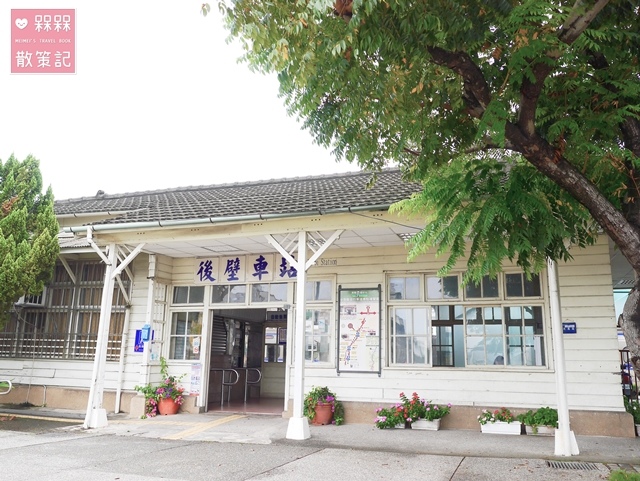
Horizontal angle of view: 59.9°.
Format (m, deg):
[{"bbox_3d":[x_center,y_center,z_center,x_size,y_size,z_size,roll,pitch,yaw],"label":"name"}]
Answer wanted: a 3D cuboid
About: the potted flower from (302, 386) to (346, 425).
[{"bbox_3d":[0.053,3.252,10.942,0.740,0.720,0.620,-3,-14,18],"label":"potted flower"}]

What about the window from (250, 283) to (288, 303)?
[{"bbox_3d":[-1.020,1.087,11.263,0.827,0.421,0.070,-3,-13,17],"label":"window"}]

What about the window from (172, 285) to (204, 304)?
[{"bbox_3d":[-2.806,1.179,11.824,0.780,0.437,0.070,-3,-13,17],"label":"window"}]

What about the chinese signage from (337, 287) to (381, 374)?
[{"bbox_3d":[0.750,1.694,10.502,0.838,1.666,0.060,-3,-13,17],"label":"chinese signage"}]

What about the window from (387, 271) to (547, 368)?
[{"bbox_3d":[2.822,1.528,10.935,3.090,1.970,0.130,-3,-14,18],"label":"window"}]

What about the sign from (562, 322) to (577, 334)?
[{"bbox_3d":[4.244,1.502,9.441,0.218,0.182,0.020,-3,-13,17],"label":"sign"}]

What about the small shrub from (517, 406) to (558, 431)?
[{"bbox_3d":[3.581,2.961,9.056,0.700,0.450,0.300,-3,-13,17],"label":"small shrub"}]

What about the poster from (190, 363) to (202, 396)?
[{"bbox_3d":[-2.785,3.123,12.431,0.245,0.690,0.020,-3,-14,18],"label":"poster"}]

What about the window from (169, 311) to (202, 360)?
[{"bbox_3d":[-2.816,1.990,11.649,0.790,1.056,0.070,-3,-13,17],"label":"window"}]

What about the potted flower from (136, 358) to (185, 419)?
[{"bbox_3d":[-3.161,2.914,10.966,0.720,1.120,0.600,-3,-13,17],"label":"potted flower"}]

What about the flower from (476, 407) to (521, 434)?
[{"bbox_3d":[3.178,3.183,9.828,0.700,0.455,0.290,-3,-14,18],"label":"flower"}]

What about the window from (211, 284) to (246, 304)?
[{"bbox_3d":[-2.105,1.228,12.666,0.880,0.480,0.070,-3,-14,18],"label":"window"}]

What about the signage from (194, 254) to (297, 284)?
[{"bbox_3d":[-1.687,0.645,12.647,2.700,0.640,0.060,-3,-14,18],"label":"signage"}]

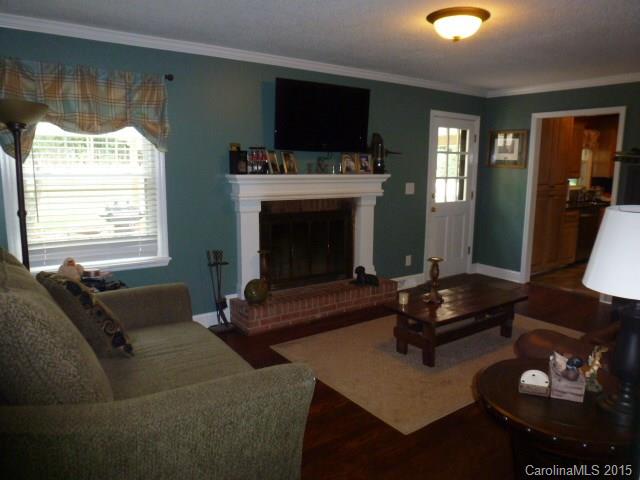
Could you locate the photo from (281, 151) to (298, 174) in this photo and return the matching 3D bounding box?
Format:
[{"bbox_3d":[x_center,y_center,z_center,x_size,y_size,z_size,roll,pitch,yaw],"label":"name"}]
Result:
[{"bbox_3d":[-0.280,-0.707,4.072,0.150,0.210,0.035,-8,1,-42],"label":"photo"}]

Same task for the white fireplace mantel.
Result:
[{"bbox_3d":[-0.035,-0.078,4.413,1.790,1.130,0.200,-6,12,-34],"label":"white fireplace mantel"}]

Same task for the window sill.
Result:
[{"bbox_3d":[-1.710,0.218,3.407,1.120,0.070,0.120,-6,12,-34],"label":"window sill"}]

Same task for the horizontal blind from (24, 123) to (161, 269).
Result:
[{"bbox_3d":[-1.697,-0.395,3.279,0.970,1.170,0.060,-6,12,-34],"label":"horizontal blind"}]

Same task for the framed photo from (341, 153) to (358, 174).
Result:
[{"bbox_3d":[0.294,-0.765,4.440,0.170,0.210,0.035,-2,2,-17],"label":"framed photo"}]

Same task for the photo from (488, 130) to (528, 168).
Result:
[{"bbox_3d":[2.375,-1.145,5.606,0.030,0.465,0.525,-6,12,-34],"label":"photo"}]

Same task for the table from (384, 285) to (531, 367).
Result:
[{"bbox_3d":[1.134,0.689,3.682,1.150,0.380,0.560,-6,12,-34],"label":"table"}]

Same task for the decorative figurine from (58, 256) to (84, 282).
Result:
[{"bbox_3d":[-1.692,0.218,3.050,0.140,0.190,0.125,-9,13,-42],"label":"decorative figurine"}]

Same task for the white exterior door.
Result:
[{"bbox_3d":[1.676,-0.523,5.605,0.940,2.100,0.080,-6,12,-34],"label":"white exterior door"}]

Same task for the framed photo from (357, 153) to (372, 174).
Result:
[{"bbox_3d":[0.462,-0.785,4.555,0.175,0.215,0.035,-3,0,-22],"label":"framed photo"}]

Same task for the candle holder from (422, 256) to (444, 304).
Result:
[{"bbox_3d":[0.918,0.312,3.522,0.145,0.360,0.145,-6,12,-34],"label":"candle holder"}]

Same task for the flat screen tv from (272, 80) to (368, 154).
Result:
[{"bbox_3d":[0.048,-1.158,4.241,1.060,0.610,0.065,-6,12,-34],"label":"flat screen tv"}]

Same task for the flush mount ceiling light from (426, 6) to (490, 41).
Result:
[{"bbox_3d":[0.872,-1.343,2.807,0.390,0.155,0.390,0,10,0],"label":"flush mount ceiling light"}]

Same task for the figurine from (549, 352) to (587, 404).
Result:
[{"bbox_3d":[0.966,0.536,1.726,0.108,0.145,0.085,4,11,21],"label":"figurine"}]

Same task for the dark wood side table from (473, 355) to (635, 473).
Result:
[{"bbox_3d":[0.916,0.869,1.757,0.650,0.580,0.650,1,10,0],"label":"dark wood side table"}]

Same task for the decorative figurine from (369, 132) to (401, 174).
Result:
[{"bbox_3d":[0.662,-0.900,4.652,0.370,0.420,0.140,-3,10,-22],"label":"decorative figurine"}]

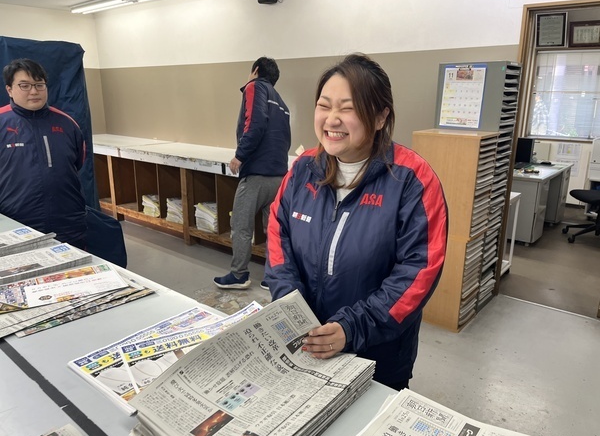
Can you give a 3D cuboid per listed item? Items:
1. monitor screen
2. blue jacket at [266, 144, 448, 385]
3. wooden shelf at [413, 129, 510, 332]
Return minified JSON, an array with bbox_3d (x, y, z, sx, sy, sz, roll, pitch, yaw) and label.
[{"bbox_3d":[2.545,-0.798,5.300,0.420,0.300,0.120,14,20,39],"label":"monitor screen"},{"bbox_3d":[0.137,0.112,1.188,0.520,0.650,0.370,10,18,32],"label":"blue jacket"},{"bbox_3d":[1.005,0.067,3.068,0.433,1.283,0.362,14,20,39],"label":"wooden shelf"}]

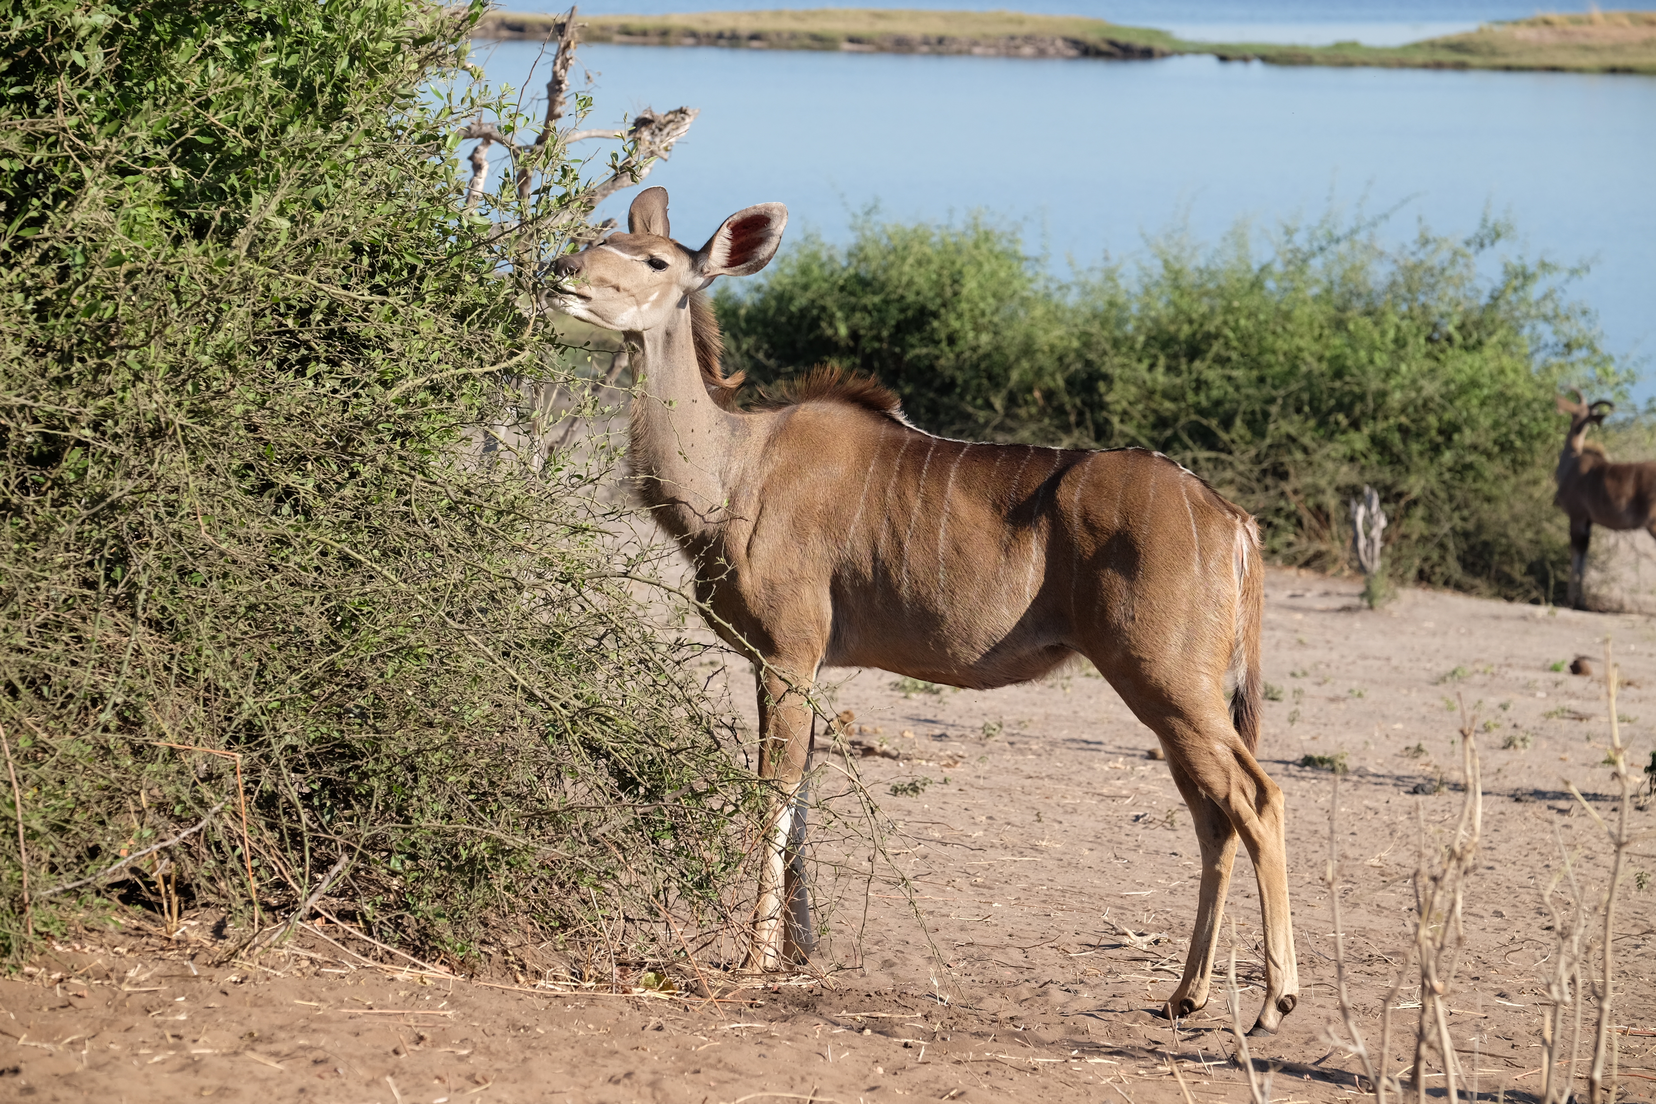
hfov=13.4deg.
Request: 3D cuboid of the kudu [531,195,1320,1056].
[{"bbox_3d":[0.191,0.106,14.856,1.735,1.723,0.440,2,5,25],"label":"kudu"}]

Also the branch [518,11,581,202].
[{"bbox_3d":[-0.761,-1.215,19.200,0.100,0.558,0.100,13,0,0],"label":"branch"}]

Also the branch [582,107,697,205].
[{"bbox_3d":[-0.506,-1.077,19.200,0.403,0.110,0.110,-39,0,0],"label":"branch"}]

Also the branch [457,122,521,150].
[{"bbox_3d":[-0.923,-1.133,19.200,0.173,0.045,0.050,10,0,0],"label":"branch"}]

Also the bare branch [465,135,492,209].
[{"bbox_3d":[-0.951,-1.038,19.200,0.050,0.201,0.050,14,0,0],"label":"bare branch"}]

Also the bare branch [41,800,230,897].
[{"bbox_3d":[-1.477,0.632,15.000,0.436,0.045,0.050,-26,0,0],"label":"bare branch"}]

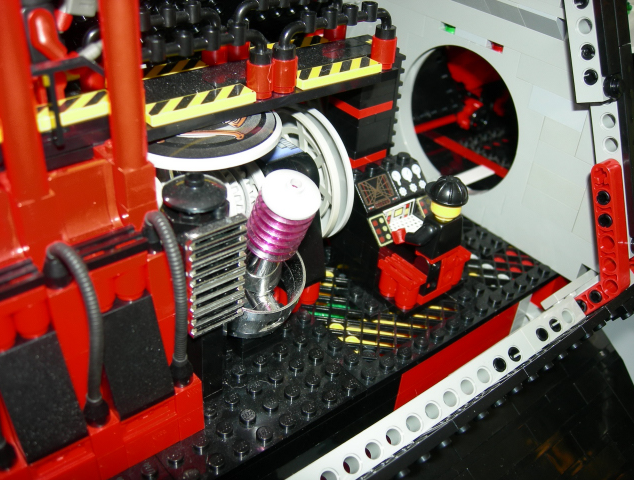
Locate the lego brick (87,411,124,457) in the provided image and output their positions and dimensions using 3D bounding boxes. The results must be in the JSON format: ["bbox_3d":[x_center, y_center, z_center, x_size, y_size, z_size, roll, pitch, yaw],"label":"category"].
[{"bbox_3d":[-0.054,0.048,0.166,0.008,0.010,0.008,-22,43,-34],"label":"lego brick"}]

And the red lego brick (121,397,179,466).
[{"bbox_3d":[-0.046,0.048,0.175,0.016,0.019,0.008,-22,43,-34],"label":"red lego brick"}]

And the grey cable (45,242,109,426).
[{"bbox_3d":[-0.055,0.022,0.152,0.007,0.049,0.020,-22,43,-34],"label":"grey cable"}]

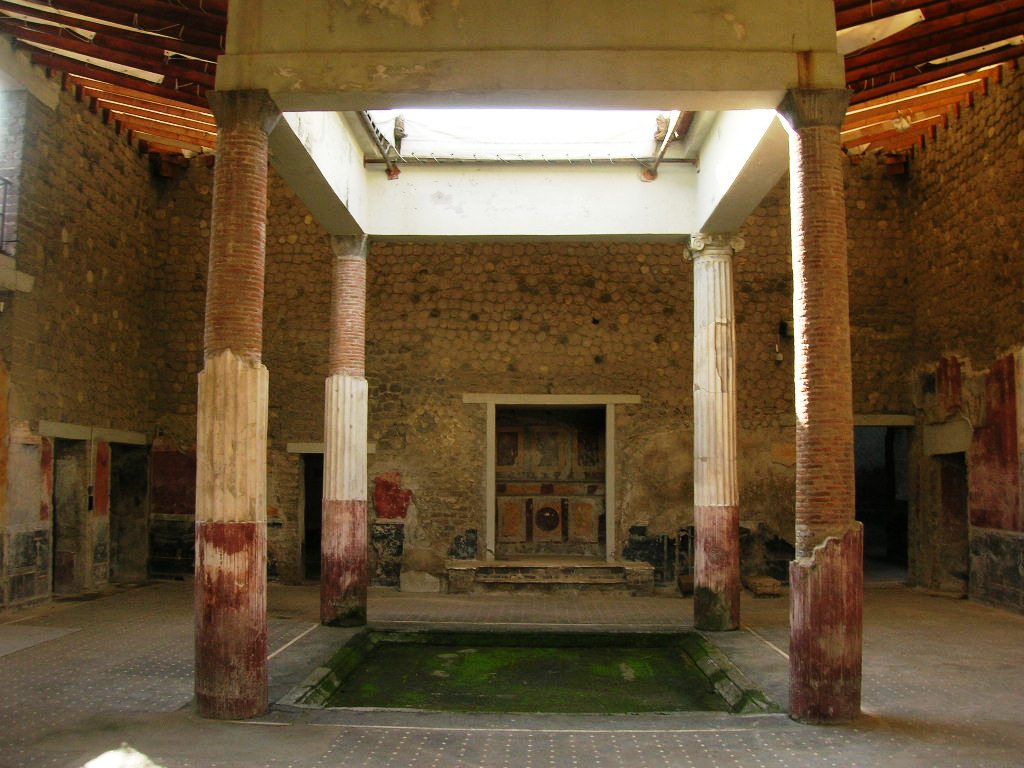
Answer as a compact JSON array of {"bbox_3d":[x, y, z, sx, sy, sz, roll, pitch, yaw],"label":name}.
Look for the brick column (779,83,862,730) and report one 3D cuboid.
[{"bbox_3d":[2.266,0.110,7.426,0.520,4.566,0.520,0,-5,1],"label":"brick column"}]

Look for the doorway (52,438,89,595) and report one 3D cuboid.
[{"bbox_3d":[-6.469,1.951,14.639,0.400,2.200,1.030,0,-5,1],"label":"doorway"}]

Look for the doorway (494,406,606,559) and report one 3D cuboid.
[{"bbox_3d":[0.620,1.580,16.213,1.760,2.470,0.400,0,-5,1],"label":"doorway"}]

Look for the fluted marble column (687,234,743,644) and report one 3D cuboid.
[{"bbox_3d":[2.365,0.523,11.771,0.580,4.566,0.580,0,-5,1],"label":"fluted marble column"}]

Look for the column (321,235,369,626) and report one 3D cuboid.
[{"bbox_3d":[-1.928,0.516,11.870,0.520,4.566,0.520,0,-5,1],"label":"column"}]

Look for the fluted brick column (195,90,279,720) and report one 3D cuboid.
[{"bbox_3d":[-2.027,0.103,7.525,0.520,4.566,0.520,0,-5,1],"label":"fluted brick column"}]

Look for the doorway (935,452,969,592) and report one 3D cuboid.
[{"bbox_3d":[6.648,2.110,15.252,0.400,2.100,1.100,0,-5,1],"label":"doorway"}]

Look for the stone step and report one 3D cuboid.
[{"bbox_3d":[0.573,2.950,15.361,3.050,0.400,1.050,0,-5,1],"label":"stone step"}]

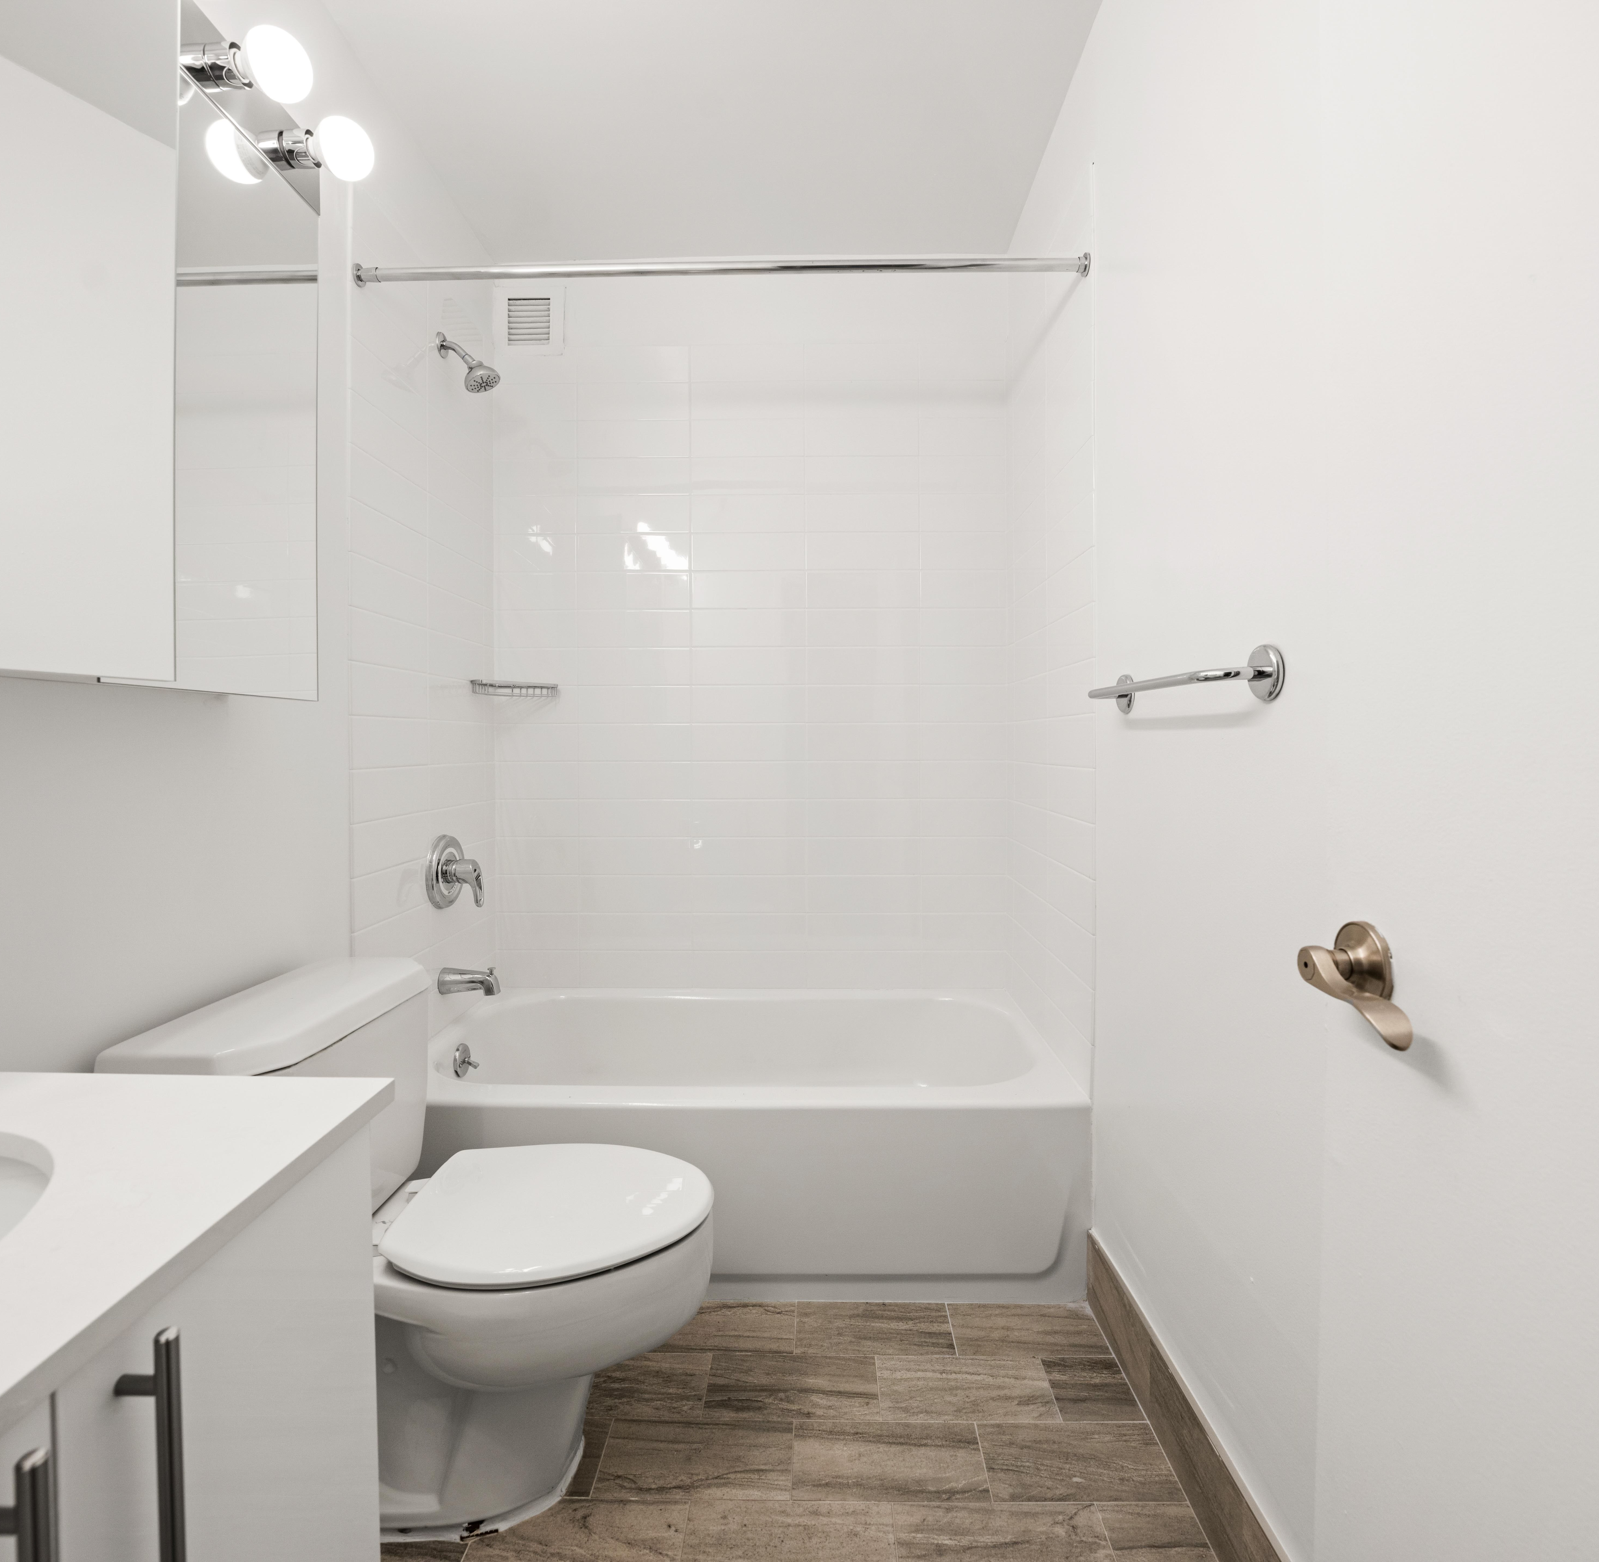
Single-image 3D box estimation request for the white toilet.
[{"bbox_3d":[-0.513,0.711,1.250,0.755,0.755,0.490,0,2,1],"label":"white toilet"}]

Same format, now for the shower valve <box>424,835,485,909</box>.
[{"bbox_3d":[-0.846,0.232,1.975,0.100,0.184,0.180,0,2,1],"label":"shower valve"}]

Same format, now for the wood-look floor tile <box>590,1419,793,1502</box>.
[{"bbox_3d":[-0.163,1.096,1.258,0.304,0.010,0.144,0,2,1],"label":"wood-look floor tile"}]

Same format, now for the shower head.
[{"bbox_3d":[-0.812,-1.036,1.938,0.155,0.152,0.095,0,2,1],"label":"shower head"}]

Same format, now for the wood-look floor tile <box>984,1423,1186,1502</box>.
[{"bbox_3d":[0.444,1.094,1.252,0.295,0.010,0.144,0,2,1],"label":"wood-look floor tile"}]

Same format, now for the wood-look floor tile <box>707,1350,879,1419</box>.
[{"bbox_3d":[-0.011,1.090,1.400,0.304,0.010,0.144,0,2,1],"label":"wood-look floor tile"}]

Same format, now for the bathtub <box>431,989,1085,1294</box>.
[{"bbox_3d":[-0.144,0.853,1.970,1.514,0.419,0.715,0,2,1],"label":"bathtub"}]

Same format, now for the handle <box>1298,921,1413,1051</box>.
[{"bbox_3d":[0.454,0.164,0.625,0.070,0.075,0.135,0,2,-3],"label":"handle"}]

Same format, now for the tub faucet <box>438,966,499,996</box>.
[{"bbox_3d":[-0.821,0.500,1.956,0.144,0.070,0.060,0,2,1],"label":"tub faucet"}]

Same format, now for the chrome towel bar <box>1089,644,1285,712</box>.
[{"bbox_3d":[0.552,-0.147,1.190,0.072,0.072,0.510,0,2,1],"label":"chrome towel bar"}]

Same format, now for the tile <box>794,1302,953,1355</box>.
[{"bbox_3d":[0.147,1.080,1.535,0.305,0.009,0.142,0,2,1],"label":"tile"}]

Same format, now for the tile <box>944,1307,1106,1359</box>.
[{"bbox_3d":[0.450,1.080,1.530,0.300,0.009,0.142,0,2,1],"label":"tile"}]

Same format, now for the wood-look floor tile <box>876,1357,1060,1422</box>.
[{"bbox_3d":[0.296,1.086,1.392,0.305,0.009,0.144,0,2,1],"label":"wood-look floor tile"}]

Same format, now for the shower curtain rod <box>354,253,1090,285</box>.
[{"bbox_3d":[-0.157,-1.010,1.547,1.465,0.052,0.052,0,2,1],"label":"shower curtain rod"}]

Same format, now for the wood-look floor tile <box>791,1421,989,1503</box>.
[{"bbox_3d":[0.143,1.095,1.254,0.304,0.010,0.144,0,2,1],"label":"wood-look floor tile"}]

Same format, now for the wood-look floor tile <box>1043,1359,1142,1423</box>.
[{"bbox_3d":[0.521,1.088,1.394,0.140,0.010,0.144,0,2,1],"label":"wood-look floor tile"}]

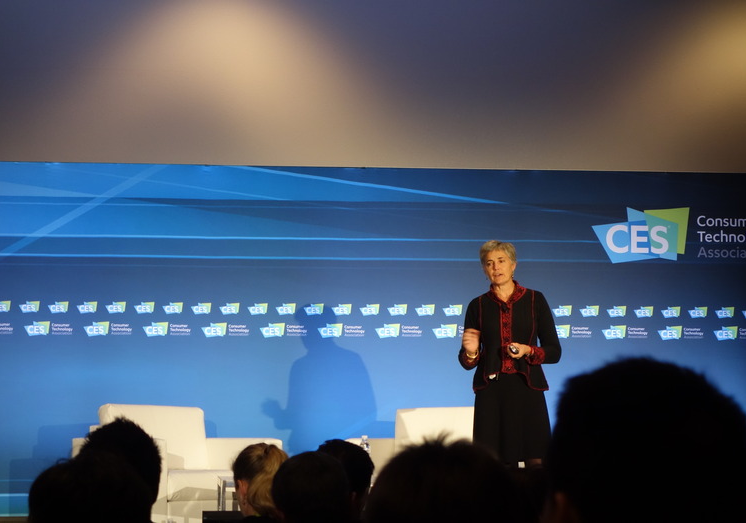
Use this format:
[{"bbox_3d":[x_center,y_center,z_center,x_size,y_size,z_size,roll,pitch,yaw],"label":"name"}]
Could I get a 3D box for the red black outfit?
[{"bbox_3d":[0.701,0.567,11.180,0.530,0.930,0.360,0,-4,5],"label":"red black outfit"}]

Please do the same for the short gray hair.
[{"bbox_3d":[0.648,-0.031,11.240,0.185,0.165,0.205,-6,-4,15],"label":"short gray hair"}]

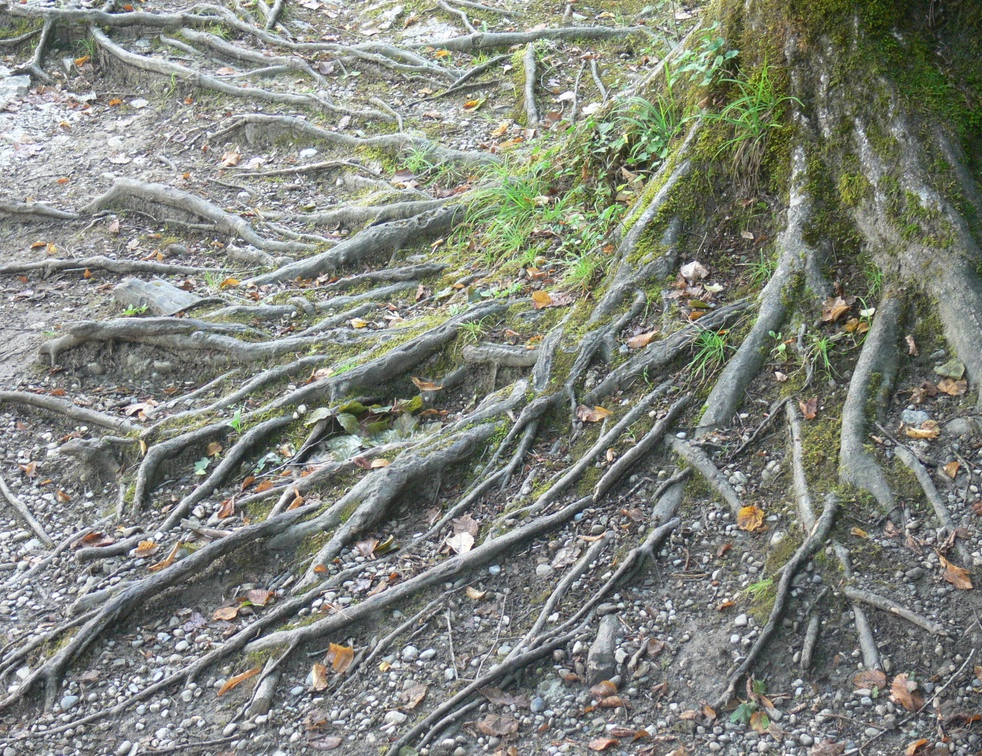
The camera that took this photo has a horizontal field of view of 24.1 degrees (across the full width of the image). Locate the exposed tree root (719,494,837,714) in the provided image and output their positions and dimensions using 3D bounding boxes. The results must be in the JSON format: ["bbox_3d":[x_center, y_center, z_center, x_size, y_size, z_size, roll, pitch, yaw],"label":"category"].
[{"bbox_3d":[0.488,0.357,3.845,0.067,0.158,0.521,9,25,20],"label":"exposed tree root"}]

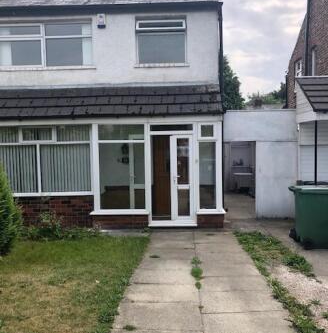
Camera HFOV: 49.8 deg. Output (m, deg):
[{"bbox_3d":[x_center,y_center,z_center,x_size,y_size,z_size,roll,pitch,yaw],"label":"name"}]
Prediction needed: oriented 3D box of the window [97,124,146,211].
[{"bbox_3d":[-0.986,0.027,8.230,1.157,2.009,0.100,-1,2,2],"label":"window"}]

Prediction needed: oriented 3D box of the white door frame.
[{"bbox_3d":[0.218,0.299,8.200,1.081,2.175,0.110,-1,2,2],"label":"white door frame"}]

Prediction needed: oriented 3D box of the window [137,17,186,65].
[{"bbox_3d":[-0.058,-3.082,8.728,1.217,1.143,0.120,-1,2,2],"label":"window"}]

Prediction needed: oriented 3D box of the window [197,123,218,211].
[{"bbox_3d":[1.010,0.007,8.166,0.497,2.032,0.100,-1,2,2],"label":"window"}]

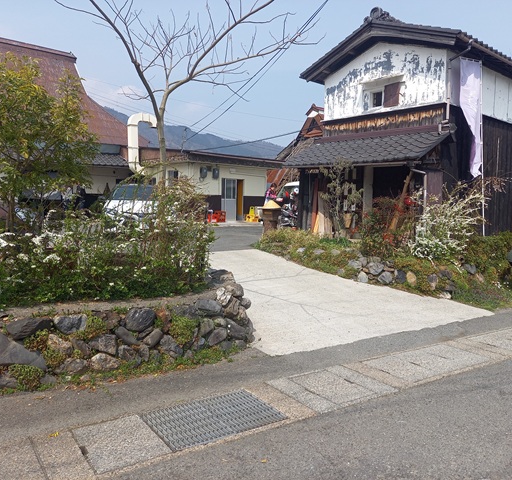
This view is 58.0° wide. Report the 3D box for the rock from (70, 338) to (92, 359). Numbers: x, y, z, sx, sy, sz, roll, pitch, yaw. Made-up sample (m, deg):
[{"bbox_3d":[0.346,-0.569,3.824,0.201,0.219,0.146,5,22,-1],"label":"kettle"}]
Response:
[{"bbox_3d":[-1.770,1.100,4.687,0.204,0.187,0.152,-2,6,-23],"label":"rock"}]

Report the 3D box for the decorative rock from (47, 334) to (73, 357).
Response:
[{"bbox_3d":[-1.968,1.056,4.628,0.238,0.203,0.165,-2,6,-23],"label":"decorative rock"}]

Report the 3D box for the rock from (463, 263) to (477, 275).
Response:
[{"bbox_3d":[4.162,0.565,9.000,0.238,0.211,0.202,3,5,27],"label":"rock"}]

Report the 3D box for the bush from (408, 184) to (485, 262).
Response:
[{"bbox_3d":[4.122,-0.357,10.000,1.500,1.600,1.250,3,6,22],"label":"bush"}]

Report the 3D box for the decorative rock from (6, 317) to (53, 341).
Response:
[{"bbox_3d":[-1.983,0.776,4.052,0.366,0.179,0.231,-2,6,-35],"label":"decorative rock"}]

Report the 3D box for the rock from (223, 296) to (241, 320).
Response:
[{"bbox_3d":[-0.309,0.865,5.834,0.233,0.279,0.170,-2,6,-23],"label":"rock"}]

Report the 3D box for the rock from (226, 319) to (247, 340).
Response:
[{"bbox_3d":[-0.214,1.009,5.196,0.228,0.243,0.212,-2,6,-35],"label":"rock"}]

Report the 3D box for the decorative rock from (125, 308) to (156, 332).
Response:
[{"bbox_3d":[-1.260,0.878,5.043,0.329,0.241,0.196,-2,6,-23],"label":"decorative rock"}]

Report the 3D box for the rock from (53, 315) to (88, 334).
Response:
[{"bbox_3d":[-1.702,0.772,4.224,0.284,0.168,0.196,-2,6,-35],"label":"rock"}]

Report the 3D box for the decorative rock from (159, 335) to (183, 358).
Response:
[{"bbox_3d":[-0.948,1.180,5.122,0.257,0.245,0.199,-2,6,-23],"label":"decorative rock"}]

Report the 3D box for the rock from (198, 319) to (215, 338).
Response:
[{"bbox_3d":[-0.529,0.948,4.963,0.156,0.204,0.161,-2,6,-35],"label":"rock"}]

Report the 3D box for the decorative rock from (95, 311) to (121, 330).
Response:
[{"bbox_3d":[-1.452,0.787,4.520,0.240,0.190,0.180,-2,6,-24],"label":"decorative rock"}]

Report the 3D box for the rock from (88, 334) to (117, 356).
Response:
[{"bbox_3d":[-1.586,1.090,4.776,0.265,0.209,0.171,-2,6,-23],"label":"rock"}]

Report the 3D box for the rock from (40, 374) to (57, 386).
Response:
[{"bbox_3d":[-1.794,1.211,3.997,0.126,0.083,0.092,-2,6,-35],"label":"rock"}]

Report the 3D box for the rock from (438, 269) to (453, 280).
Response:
[{"bbox_3d":[3.362,0.612,8.200,0.250,0.200,0.200,3,6,20],"label":"rock"}]

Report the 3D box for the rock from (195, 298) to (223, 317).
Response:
[{"bbox_3d":[-0.517,0.735,5.030,0.280,0.180,0.200,-3,6,-30],"label":"rock"}]

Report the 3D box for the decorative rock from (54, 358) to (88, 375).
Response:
[{"bbox_3d":[-1.660,1.135,4.148,0.277,0.116,0.161,-2,6,-35],"label":"decorative rock"}]

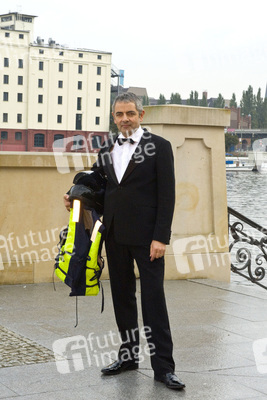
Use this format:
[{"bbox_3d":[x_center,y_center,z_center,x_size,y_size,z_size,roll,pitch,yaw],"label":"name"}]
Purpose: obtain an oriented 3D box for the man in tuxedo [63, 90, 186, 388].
[{"bbox_3d":[0.014,0.232,4.850,0.740,1.800,0.480,3,5,22],"label":"man in tuxedo"}]

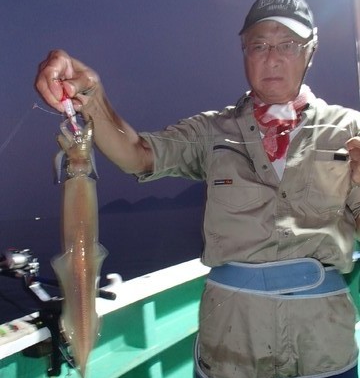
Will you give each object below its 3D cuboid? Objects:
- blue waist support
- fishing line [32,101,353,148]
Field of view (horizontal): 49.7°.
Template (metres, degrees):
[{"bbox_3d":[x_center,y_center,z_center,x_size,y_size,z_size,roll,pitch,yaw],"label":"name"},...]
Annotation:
[{"bbox_3d":[0.246,0.213,0.990,0.348,0.100,0.255,-2,-3,11],"label":"blue waist support"},{"bbox_3d":[0.051,-0.131,0.800,0.650,0.080,0.060,-2,-3,-12],"label":"fishing line"}]

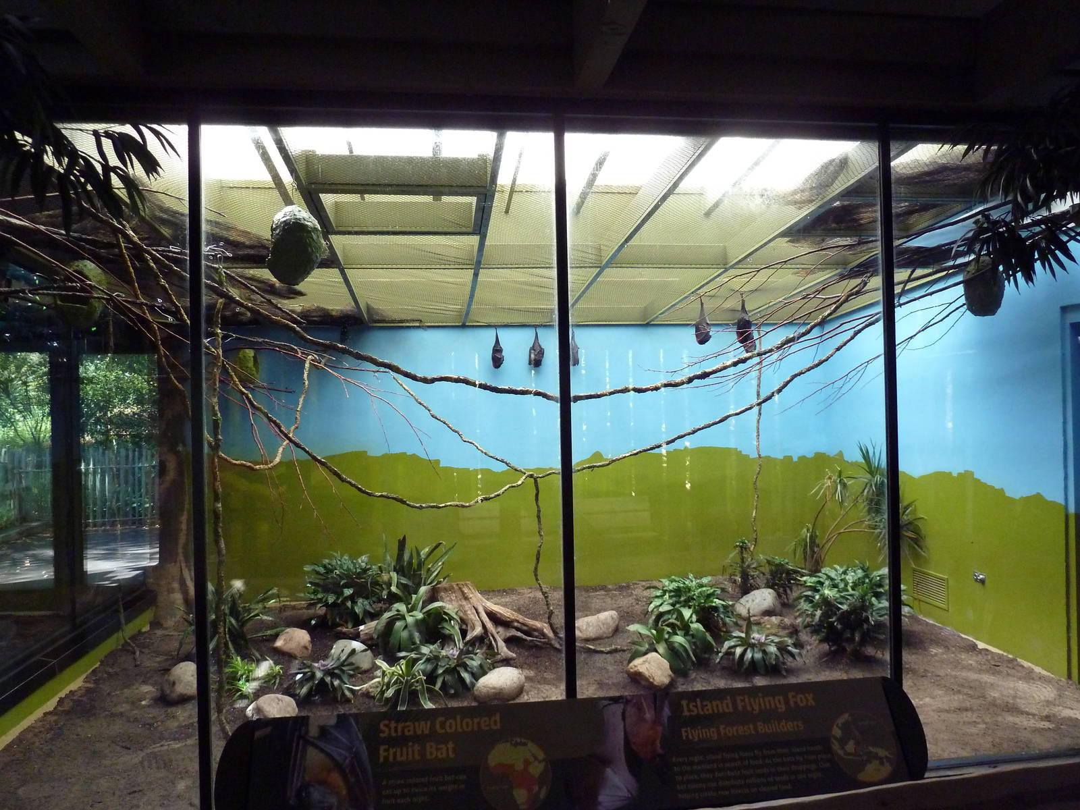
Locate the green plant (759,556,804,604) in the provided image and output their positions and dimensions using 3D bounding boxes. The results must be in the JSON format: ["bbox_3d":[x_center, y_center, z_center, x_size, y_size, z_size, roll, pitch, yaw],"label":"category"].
[{"bbox_3d":[1.586,1.147,5.103,0.285,0.304,0.270,-1,0,17],"label":"green plant"}]

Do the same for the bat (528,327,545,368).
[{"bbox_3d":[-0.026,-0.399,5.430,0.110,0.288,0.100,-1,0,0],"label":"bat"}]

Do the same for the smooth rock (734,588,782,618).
[{"bbox_3d":[1.343,1.231,4.836,0.297,0.171,0.253,-1,0,15],"label":"smooth rock"}]

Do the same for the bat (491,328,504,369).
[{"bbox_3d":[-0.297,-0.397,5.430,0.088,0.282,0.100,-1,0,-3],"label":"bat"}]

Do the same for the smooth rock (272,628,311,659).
[{"bbox_3d":[-1.383,1.327,4.343,0.206,0.160,0.175,-2,1,-18],"label":"smooth rock"}]

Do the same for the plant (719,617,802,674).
[{"bbox_3d":[1.116,1.217,3.949,0.415,0.252,0.415,-1,0,15],"label":"plant"}]

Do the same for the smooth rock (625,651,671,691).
[{"bbox_3d":[0.532,1.288,3.788,0.223,0.162,0.190,-1,0,8],"label":"smooth rock"}]

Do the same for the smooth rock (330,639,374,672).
[{"bbox_3d":[-1.004,1.340,4.173,0.229,0.164,0.194,-1,1,-14],"label":"smooth rock"}]

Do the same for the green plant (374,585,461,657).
[{"bbox_3d":[-0.700,1.234,4.503,0.494,0.340,0.469,-1,1,-9],"label":"green plant"}]

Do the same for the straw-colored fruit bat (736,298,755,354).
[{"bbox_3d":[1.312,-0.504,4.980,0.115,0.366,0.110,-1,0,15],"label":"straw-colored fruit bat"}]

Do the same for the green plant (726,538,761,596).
[{"bbox_3d":[1.411,1.126,5.403,0.238,0.391,0.226,-1,1,14],"label":"green plant"}]

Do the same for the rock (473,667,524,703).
[{"bbox_3d":[-0.195,1.336,3.722,0.250,0.157,0.200,-1,1,-3],"label":"rock"}]

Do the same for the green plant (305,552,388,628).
[{"bbox_3d":[-1.214,1.145,4.852,0.514,0.452,0.488,-1,0,-14],"label":"green plant"}]

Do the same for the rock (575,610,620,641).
[{"bbox_3d":[0.324,1.284,4.540,0.280,0.166,0.210,-1,1,4],"label":"rock"}]

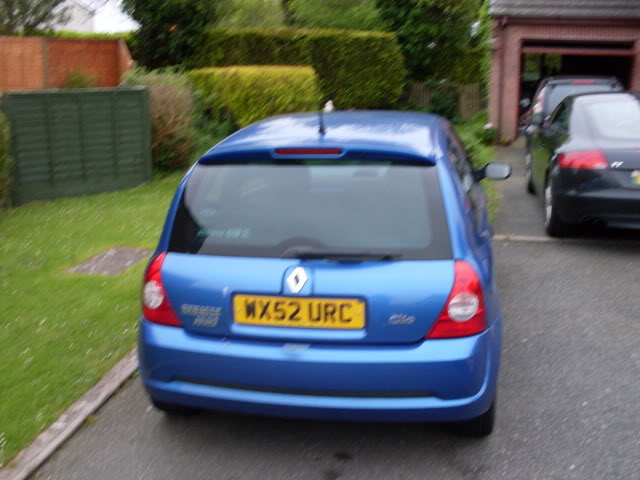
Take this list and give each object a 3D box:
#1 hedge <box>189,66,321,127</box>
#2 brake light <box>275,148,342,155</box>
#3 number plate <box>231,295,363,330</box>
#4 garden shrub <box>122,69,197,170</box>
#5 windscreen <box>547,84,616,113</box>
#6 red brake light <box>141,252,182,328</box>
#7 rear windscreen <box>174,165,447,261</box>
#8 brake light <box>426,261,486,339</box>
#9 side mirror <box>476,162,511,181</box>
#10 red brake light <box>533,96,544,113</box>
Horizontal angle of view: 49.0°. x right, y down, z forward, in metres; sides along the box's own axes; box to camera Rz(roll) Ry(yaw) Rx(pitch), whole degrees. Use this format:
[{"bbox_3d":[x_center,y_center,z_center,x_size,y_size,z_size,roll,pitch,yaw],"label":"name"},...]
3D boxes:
[{"bbox_3d":[-1.137,-2.318,12.200,2.300,1.450,1.200,2,14,8],"label":"hedge"},{"bbox_3d":[-0.043,-0.361,2.891,0.280,0.030,0.040,1,15,9],"label":"brake light"},{"bbox_3d":[-0.082,0.281,2.749,0.520,0.111,0.012,1,6,9],"label":"number plate"},{"bbox_3d":[-2.376,-1.784,10.400,1.150,1.550,1.100,-2,14,-10],"label":"garden shrub"},{"bbox_3d":[4.296,-2.267,11.500,1.200,0.520,0.120,3,-11,13],"label":"windscreen"},{"bbox_3d":[-0.672,0.205,2.945,0.250,0.300,0.200,2,15,11],"label":"red brake light"},{"bbox_3d":[-0.046,-0.135,2.912,1.170,0.440,0.100,1,-21,9],"label":"rear windscreen"},{"bbox_3d":[0.543,0.235,2.755,0.250,0.300,0.200,1,15,7],"label":"brake light"},{"bbox_3d":[1.103,-0.433,4.486,0.210,0.120,0.120,1,15,9],"label":"side mirror"},{"bbox_3d":[3.545,-2.182,11.400,0.180,0.320,0.200,3,14,13],"label":"red brake light"}]

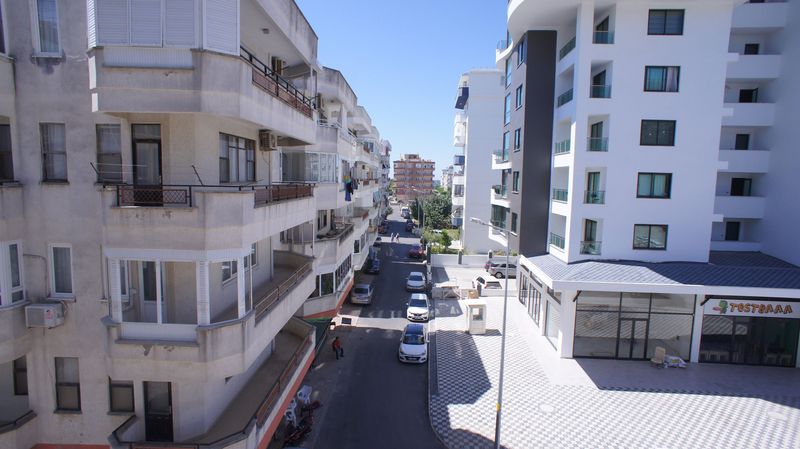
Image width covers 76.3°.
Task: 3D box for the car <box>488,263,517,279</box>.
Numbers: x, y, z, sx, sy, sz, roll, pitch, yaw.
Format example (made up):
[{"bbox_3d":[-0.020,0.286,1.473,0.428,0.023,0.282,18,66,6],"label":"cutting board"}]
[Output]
[{"bbox_3d":[12.356,5.173,56.465,4.400,1.500,1.780,1,5,2],"label":"car"}]

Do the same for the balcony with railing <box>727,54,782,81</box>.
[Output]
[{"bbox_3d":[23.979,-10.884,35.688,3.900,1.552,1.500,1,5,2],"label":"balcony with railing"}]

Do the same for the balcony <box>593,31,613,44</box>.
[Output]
[{"bbox_3d":[12.228,-11.178,30.854,1.270,0.780,0.900,2,5,3],"label":"balcony"}]

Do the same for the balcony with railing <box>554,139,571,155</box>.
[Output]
[{"bbox_3d":[10.533,-4.911,32.660,0.100,0.807,3.825,2,6,3],"label":"balcony with railing"}]

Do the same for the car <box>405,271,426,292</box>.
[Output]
[{"bbox_3d":[1.748,5.782,52.338,1.720,1.450,4.300,2,5,2],"label":"car"}]

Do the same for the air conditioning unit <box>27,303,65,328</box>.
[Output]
[{"bbox_3d":[-9.750,2.500,13.976,0.800,0.560,0.300,1,5,1],"label":"air conditioning unit"}]

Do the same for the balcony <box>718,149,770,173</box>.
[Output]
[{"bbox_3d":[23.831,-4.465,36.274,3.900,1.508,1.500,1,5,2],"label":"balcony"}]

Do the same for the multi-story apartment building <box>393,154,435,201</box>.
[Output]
[{"bbox_3d":[6.592,-21.881,241.499,19.090,21.294,15.000,1,5,0],"label":"multi-story apartment building"}]

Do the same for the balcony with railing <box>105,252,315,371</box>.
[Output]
[{"bbox_3d":[-5.248,1.647,16.483,3.220,2.939,10.000,1,6,1],"label":"balcony with railing"}]

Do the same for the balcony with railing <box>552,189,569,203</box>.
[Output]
[{"bbox_3d":[10.775,-1.935,34.180,0.160,0.820,3.830,2,5,3],"label":"balcony with railing"}]

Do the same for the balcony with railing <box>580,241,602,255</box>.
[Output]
[{"bbox_3d":[11.893,1.428,31.970,1.280,0.900,0.900,2,5,3],"label":"balcony with railing"}]

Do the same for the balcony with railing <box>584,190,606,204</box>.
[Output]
[{"bbox_3d":[12.039,-1.659,31.444,1.291,0.829,0.100,1,5,2],"label":"balcony with railing"}]

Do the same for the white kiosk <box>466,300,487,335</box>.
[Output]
[{"bbox_3d":[5.733,6.894,37.930,1.200,2.200,1.300,1,6,-3],"label":"white kiosk"}]

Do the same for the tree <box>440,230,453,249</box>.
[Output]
[{"bbox_3d":[7.122,2.249,77.484,1.740,2.681,1.740,1,5,0],"label":"tree"}]

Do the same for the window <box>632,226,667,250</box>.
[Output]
[{"bbox_3d":[15.042,0.759,30.550,1.996,1.562,0.150,2,6,3],"label":"window"}]

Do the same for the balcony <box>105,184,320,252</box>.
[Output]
[{"bbox_3d":[-4.825,-0.545,15.595,2.770,1.330,9.800,1,5,1],"label":"balcony"}]

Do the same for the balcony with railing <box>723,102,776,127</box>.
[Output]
[{"bbox_3d":[22.689,-7.305,34.089,3.733,1.487,1.300,2,6,3],"label":"balcony with railing"}]

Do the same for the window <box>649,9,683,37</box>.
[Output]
[{"bbox_3d":[15.937,-12.066,30.412,2.075,1.453,0.150,1,5,2],"label":"window"}]

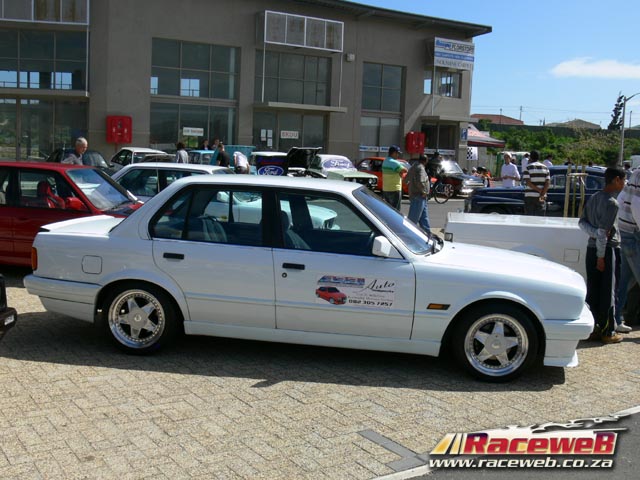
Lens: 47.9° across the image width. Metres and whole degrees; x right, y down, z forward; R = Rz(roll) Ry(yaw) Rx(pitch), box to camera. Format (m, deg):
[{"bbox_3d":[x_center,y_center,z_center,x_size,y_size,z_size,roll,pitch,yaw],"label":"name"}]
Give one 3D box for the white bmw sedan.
[{"bbox_3d":[-0.067,0.158,5.810,4.320,1.350,1.680,3,7,8],"label":"white bmw sedan"}]

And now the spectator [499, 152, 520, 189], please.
[{"bbox_3d":[4.483,-1.216,16.959,0.520,1.690,0.400,3,7,10],"label":"spectator"}]

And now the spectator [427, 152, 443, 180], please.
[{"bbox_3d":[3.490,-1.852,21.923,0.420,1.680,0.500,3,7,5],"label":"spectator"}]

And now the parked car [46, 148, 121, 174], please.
[{"bbox_3d":[-6.841,-1.830,19.954,1.650,1.400,4.000,-2,8,-31],"label":"parked car"}]

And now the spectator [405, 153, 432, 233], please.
[{"bbox_3d":[1.854,-0.848,13.690,0.480,1.570,0.500,-4,9,-40],"label":"spectator"}]

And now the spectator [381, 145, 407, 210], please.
[{"bbox_3d":[1.356,-0.892,13.284,0.520,1.720,0.420,6,8,32],"label":"spectator"}]

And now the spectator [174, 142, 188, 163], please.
[{"bbox_3d":[-3.569,-1.712,18.650,0.480,1.610,0.360,0,7,-17],"label":"spectator"}]

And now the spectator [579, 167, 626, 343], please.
[{"bbox_3d":[2.412,0.143,6.060,0.340,1.490,0.450,-5,10,-45],"label":"spectator"}]

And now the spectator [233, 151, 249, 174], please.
[{"bbox_3d":[-2.047,-1.554,18.661,0.500,1.430,0.700,-3,9,-37],"label":"spectator"}]

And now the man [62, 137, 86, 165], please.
[{"bbox_3d":[-3.815,-0.804,11.207,0.450,1.600,0.500,4,7,12],"label":"man"}]

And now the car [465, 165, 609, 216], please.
[{"bbox_3d":[5.242,-0.810,15.085,4.350,1.480,1.680,2,7,-1],"label":"car"}]

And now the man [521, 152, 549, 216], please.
[{"bbox_3d":[3.921,-0.768,13.087,0.520,1.700,0.360,2,7,3],"label":"man"}]

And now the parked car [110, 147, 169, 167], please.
[{"bbox_3d":[-5.231,-2.061,21.740,1.620,1.400,3.900,-1,8,-28],"label":"parked car"}]

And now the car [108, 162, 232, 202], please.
[{"bbox_3d":[-1.792,-0.455,10.221,4.320,1.330,1.640,3,7,5],"label":"car"}]

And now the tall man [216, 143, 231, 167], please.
[{"bbox_3d":[-2.496,-1.688,18.849,0.500,1.610,0.500,-3,9,-37],"label":"tall man"}]

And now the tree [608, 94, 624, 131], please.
[{"bbox_3d":[36.461,-15.064,88.676,2.000,5.600,2.000,2,7,0],"label":"tree"}]

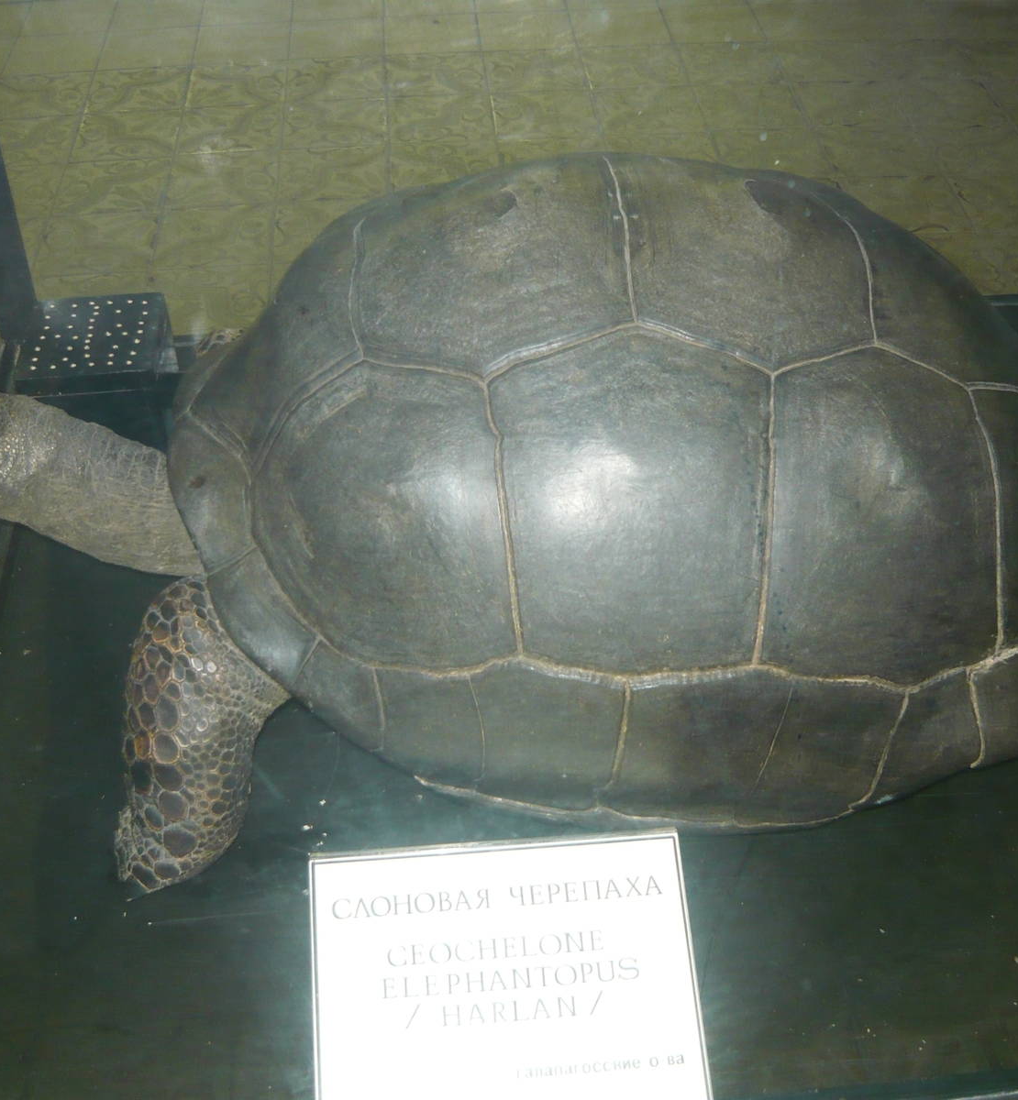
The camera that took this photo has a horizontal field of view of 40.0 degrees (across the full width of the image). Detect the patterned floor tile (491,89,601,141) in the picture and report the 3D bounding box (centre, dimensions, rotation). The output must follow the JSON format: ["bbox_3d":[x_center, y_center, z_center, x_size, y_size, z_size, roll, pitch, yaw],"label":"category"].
[{"bbox_3d":[0.072,-0.842,2.725,0.200,0.012,0.200,-3,43,-3],"label":"patterned floor tile"}]

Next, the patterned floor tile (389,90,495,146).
[{"bbox_3d":[-0.129,-0.833,2.719,0.200,0.012,0.200,-3,43,-3],"label":"patterned floor tile"}]

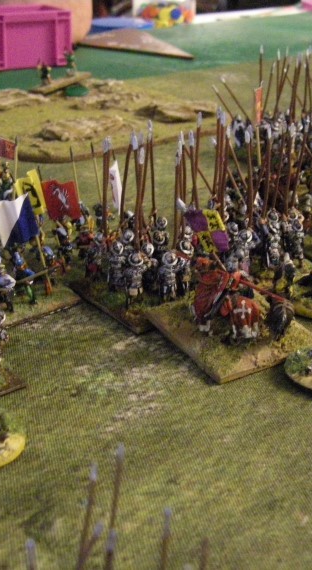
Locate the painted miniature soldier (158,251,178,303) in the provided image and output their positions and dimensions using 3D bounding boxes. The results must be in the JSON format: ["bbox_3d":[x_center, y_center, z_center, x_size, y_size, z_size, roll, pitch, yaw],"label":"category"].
[{"bbox_3d":[0.004,-0.003,0.293,0.008,0.019,0.007,-15,30,-28],"label":"painted miniature soldier"}]

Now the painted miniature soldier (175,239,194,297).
[{"bbox_3d":[0.010,-0.006,0.285,0.006,0.019,0.007,-15,33,-29],"label":"painted miniature soldier"}]

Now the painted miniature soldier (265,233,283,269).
[{"bbox_3d":[0.043,-0.014,0.307,0.006,0.016,0.006,-14,33,-28],"label":"painted miniature soldier"}]

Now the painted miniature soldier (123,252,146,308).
[{"bbox_3d":[-0.007,-0.002,0.290,0.009,0.020,0.007,-15,30,-28],"label":"painted miniature soldier"}]

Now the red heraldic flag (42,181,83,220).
[{"bbox_3d":[-0.035,-0.031,0.311,0.012,0.016,0.004,-9,27,-3],"label":"red heraldic flag"}]

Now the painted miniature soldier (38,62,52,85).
[{"bbox_3d":[-0.066,-0.125,0.495,0.009,0.011,0.006,3,28,0],"label":"painted miniature soldier"}]

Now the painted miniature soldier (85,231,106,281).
[{"bbox_3d":[-0.021,-0.010,0.294,0.006,0.016,0.007,-16,34,-31],"label":"painted miniature soldier"}]

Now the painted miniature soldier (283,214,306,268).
[{"bbox_3d":[0.051,-0.016,0.309,0.007,0.018,0.007,-14,33,-28],"label":"painted miniature soldier"}]

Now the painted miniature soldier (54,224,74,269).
[{"bbox_3d":[-0.035,-0.015,0.319,0.008,0.017,0.008,-18,31,-33],"label":"painted miniature soldier"}]

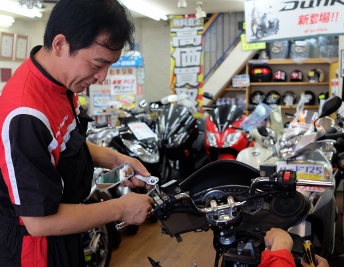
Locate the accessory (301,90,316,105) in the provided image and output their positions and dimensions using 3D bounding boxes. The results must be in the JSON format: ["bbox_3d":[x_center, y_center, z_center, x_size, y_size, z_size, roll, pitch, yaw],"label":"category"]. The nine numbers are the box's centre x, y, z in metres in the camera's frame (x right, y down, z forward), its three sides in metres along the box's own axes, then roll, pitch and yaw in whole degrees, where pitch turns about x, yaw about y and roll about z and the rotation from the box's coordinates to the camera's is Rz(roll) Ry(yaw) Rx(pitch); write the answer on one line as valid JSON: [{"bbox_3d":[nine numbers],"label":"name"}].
[{"bbox_3d":[2.400,-0.617,8.001,0.250,0.260,0.300,3,6,28],"label":"accessory"}]

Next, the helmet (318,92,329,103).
[{"bbox_3d":[2.691,-0.611,8.000,0.240,0.250,0.280,3,5,32],"label":"helmet"}]

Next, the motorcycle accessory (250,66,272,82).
[{"bbox_3d":[1.585,-1.043,8.100,0.390,0.280,0.360,1,5,10],"label":"motorcycle accessory"}]

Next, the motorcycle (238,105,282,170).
[{"bbox_3d":[0.900,0.352,4.700,0.660,1.080,1.700,1,5,13],"label":"motorcycle"}]

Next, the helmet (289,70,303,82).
[{"bbox_3d":[2.209,-1.013,8.049,0.235,0.215,0.275,2,6,25],"label":"helmet"}]

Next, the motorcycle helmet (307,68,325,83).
[{"bbox_3d":[2.530,-1.015,8.000,0.290,0.250,0.260,-4,6,-45],"label":"motorcycle helmet"}]

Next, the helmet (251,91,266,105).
[{"bbox_3d":[1.560,-0.632,8.206,0.250,0.260,0.300,1,5,14],"label":"helmet"}]

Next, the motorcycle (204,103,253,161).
[{"bbox_3d":[0.900,0.198,6.200,0.730,1.160,2.030,2,6,20],"label":"motorcycle"}]

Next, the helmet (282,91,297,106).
[{"bbox_3d":[2.086,-0.617,8.079,0.250,0.260,0.300,1,5,14],"label":"helmet"}]

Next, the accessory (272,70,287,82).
[{"bbox_3d":[1.932,-1.021,8.116,0.235,0.215,0.275,2,6,25],"label":"accessory"}]

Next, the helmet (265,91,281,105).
[{"bbox_3d":[1.816,-0.629,8.145,0.250,0.260,0.300,1,5,14],"label":"helmet"}]

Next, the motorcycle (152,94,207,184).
[{"bbox_3d":[0.200,0.267,5.150,0.740,1.170,2.050,1,5,17],"label":"motorcycle"}]

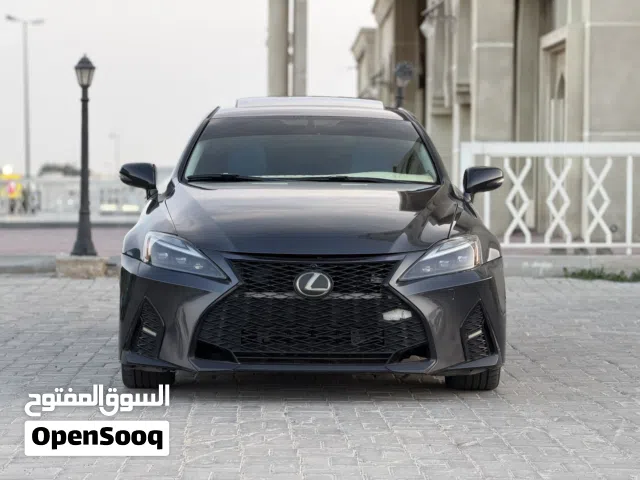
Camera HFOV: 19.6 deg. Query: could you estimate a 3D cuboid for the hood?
[{"bbox_3d":[-0.033,-0.108,8.590,1.460,0.310,1.200,0,2,-1],"label":"hood"}]

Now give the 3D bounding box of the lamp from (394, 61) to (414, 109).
[{"bbox_3d":[0.915,-1.090,20.500,0.230,1.800,0.230,0,2,-1],"label":"lamp"}]

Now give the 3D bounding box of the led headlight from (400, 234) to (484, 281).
[{"bbox_3d":[0.542,0.073,8.250,0.400,0.195,0.360,0,2,-1],"label":"led headlight"}]

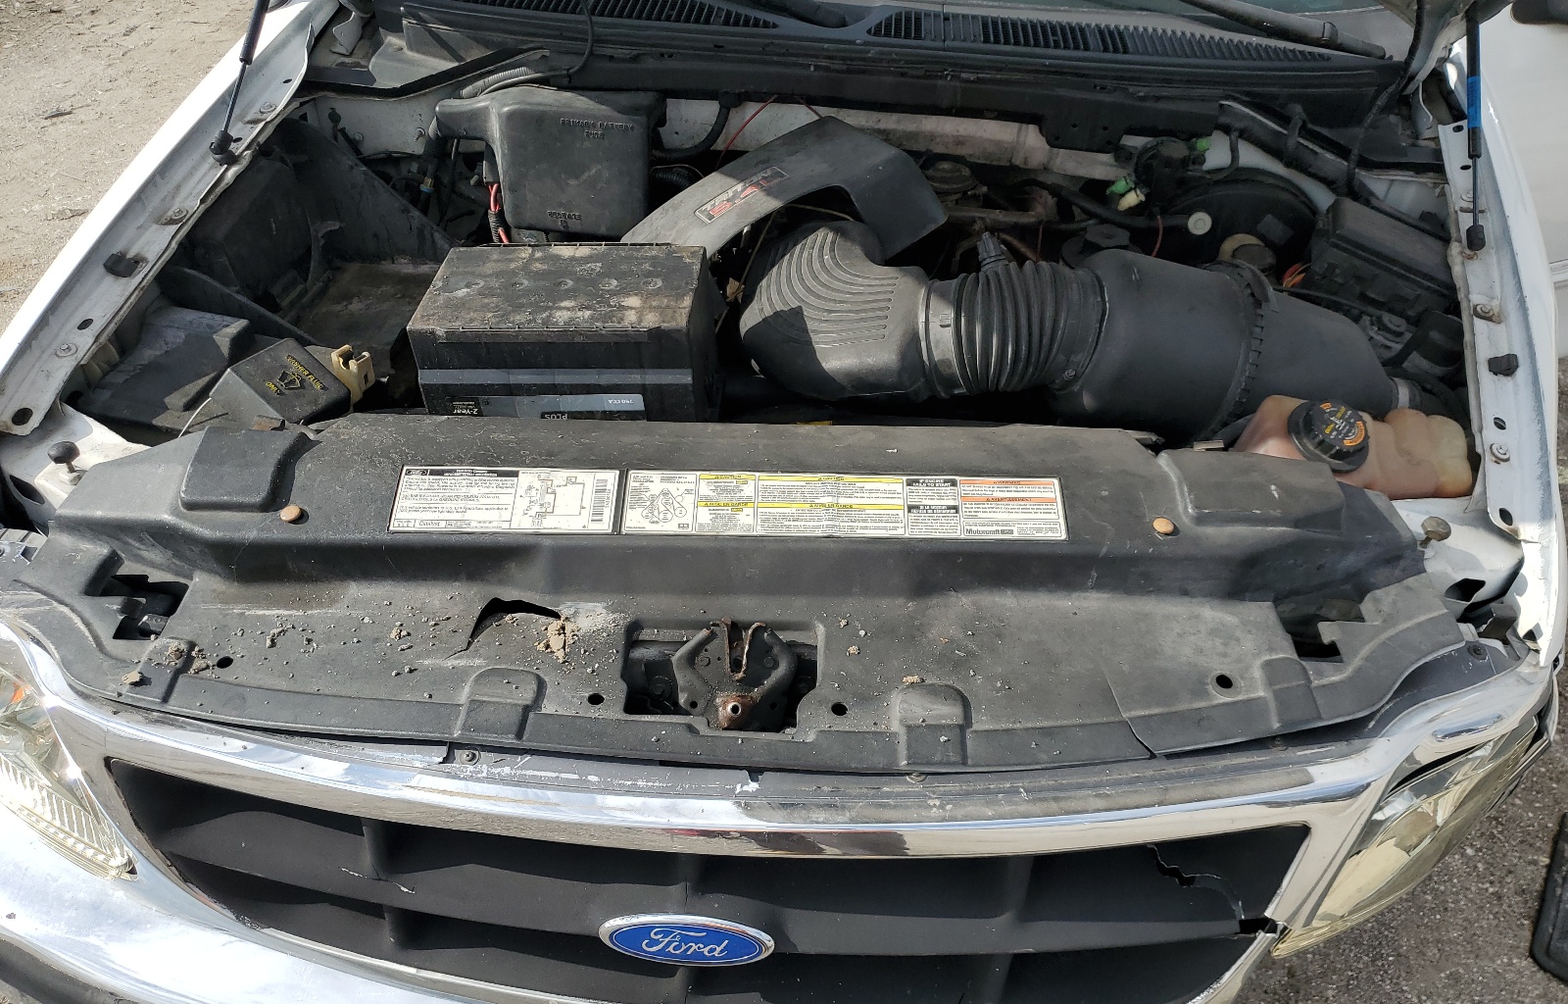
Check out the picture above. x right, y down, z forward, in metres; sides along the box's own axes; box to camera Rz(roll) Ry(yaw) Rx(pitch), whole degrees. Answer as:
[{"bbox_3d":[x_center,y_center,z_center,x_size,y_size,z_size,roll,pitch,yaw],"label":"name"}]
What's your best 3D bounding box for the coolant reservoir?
[{"bbox_3d":[0.555,-0.012,1.205,0.255,0.190,0.160,3,38,3],"label":"coolant reservoir"}]

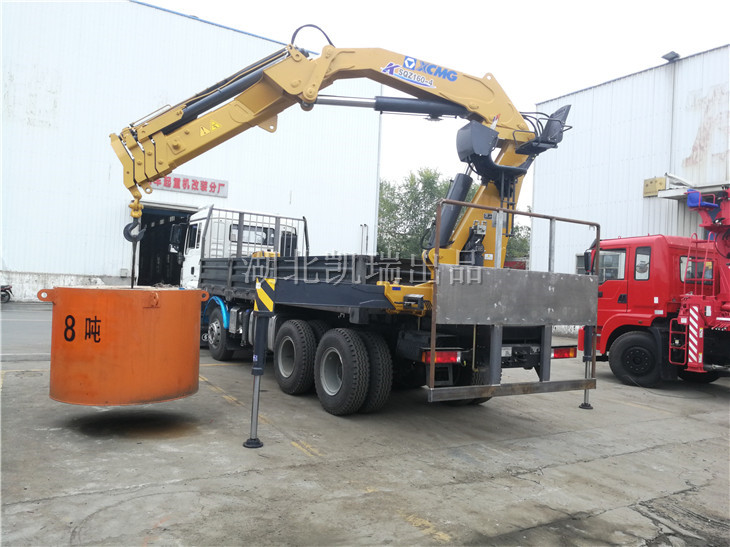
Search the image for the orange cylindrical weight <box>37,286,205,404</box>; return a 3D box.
[{"bbox_3d":[-2.575,0.725,6.250,1.600,1.120,1.550,3,-1,0],"label":"orange cylindrical weight"}]

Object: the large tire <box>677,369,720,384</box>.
[{"bbox_3d":[6.660,1.690,11.420,0.290,1.040,1.040,3,-1,-32],"label":"large tire"}]

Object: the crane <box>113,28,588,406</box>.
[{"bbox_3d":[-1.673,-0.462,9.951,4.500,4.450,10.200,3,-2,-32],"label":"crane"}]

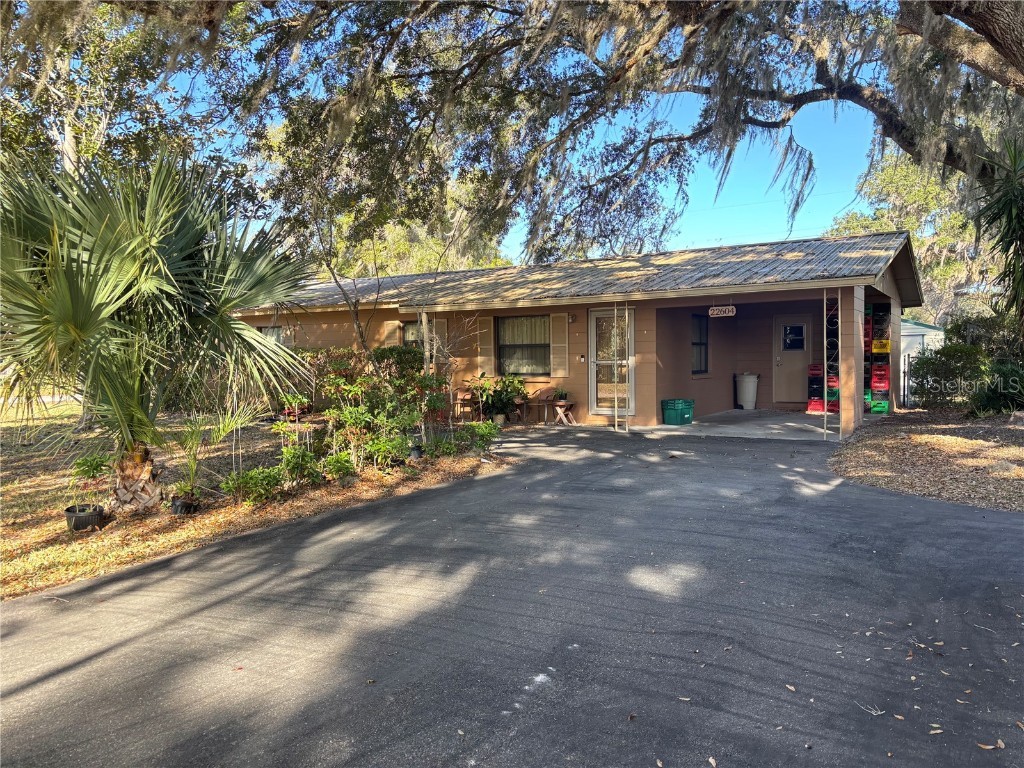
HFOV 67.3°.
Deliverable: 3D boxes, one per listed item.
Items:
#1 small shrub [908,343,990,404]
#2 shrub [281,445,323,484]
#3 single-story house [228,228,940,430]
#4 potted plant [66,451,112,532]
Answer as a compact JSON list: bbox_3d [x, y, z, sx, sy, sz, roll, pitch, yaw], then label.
[{"bbox_3d":[10.596,-0.204,18.663,1.639,1.565,1.700,0,2,30],"label":"small shrub"},{"bbox_3d":[-2.482,0.934,9.053,0.463,0.425,0.440,-1,2,-15],"label":"shrub"},{"bbox_3d":[0.530,-1.218,19.449,16.850,3.800,9.000,0,2,32],"label":"single-story house"},{"bbox_3d":[-3.673,0.928,6.638,0.337,0.660,0.350,-2,2,-29],"label":"potted plant"}]

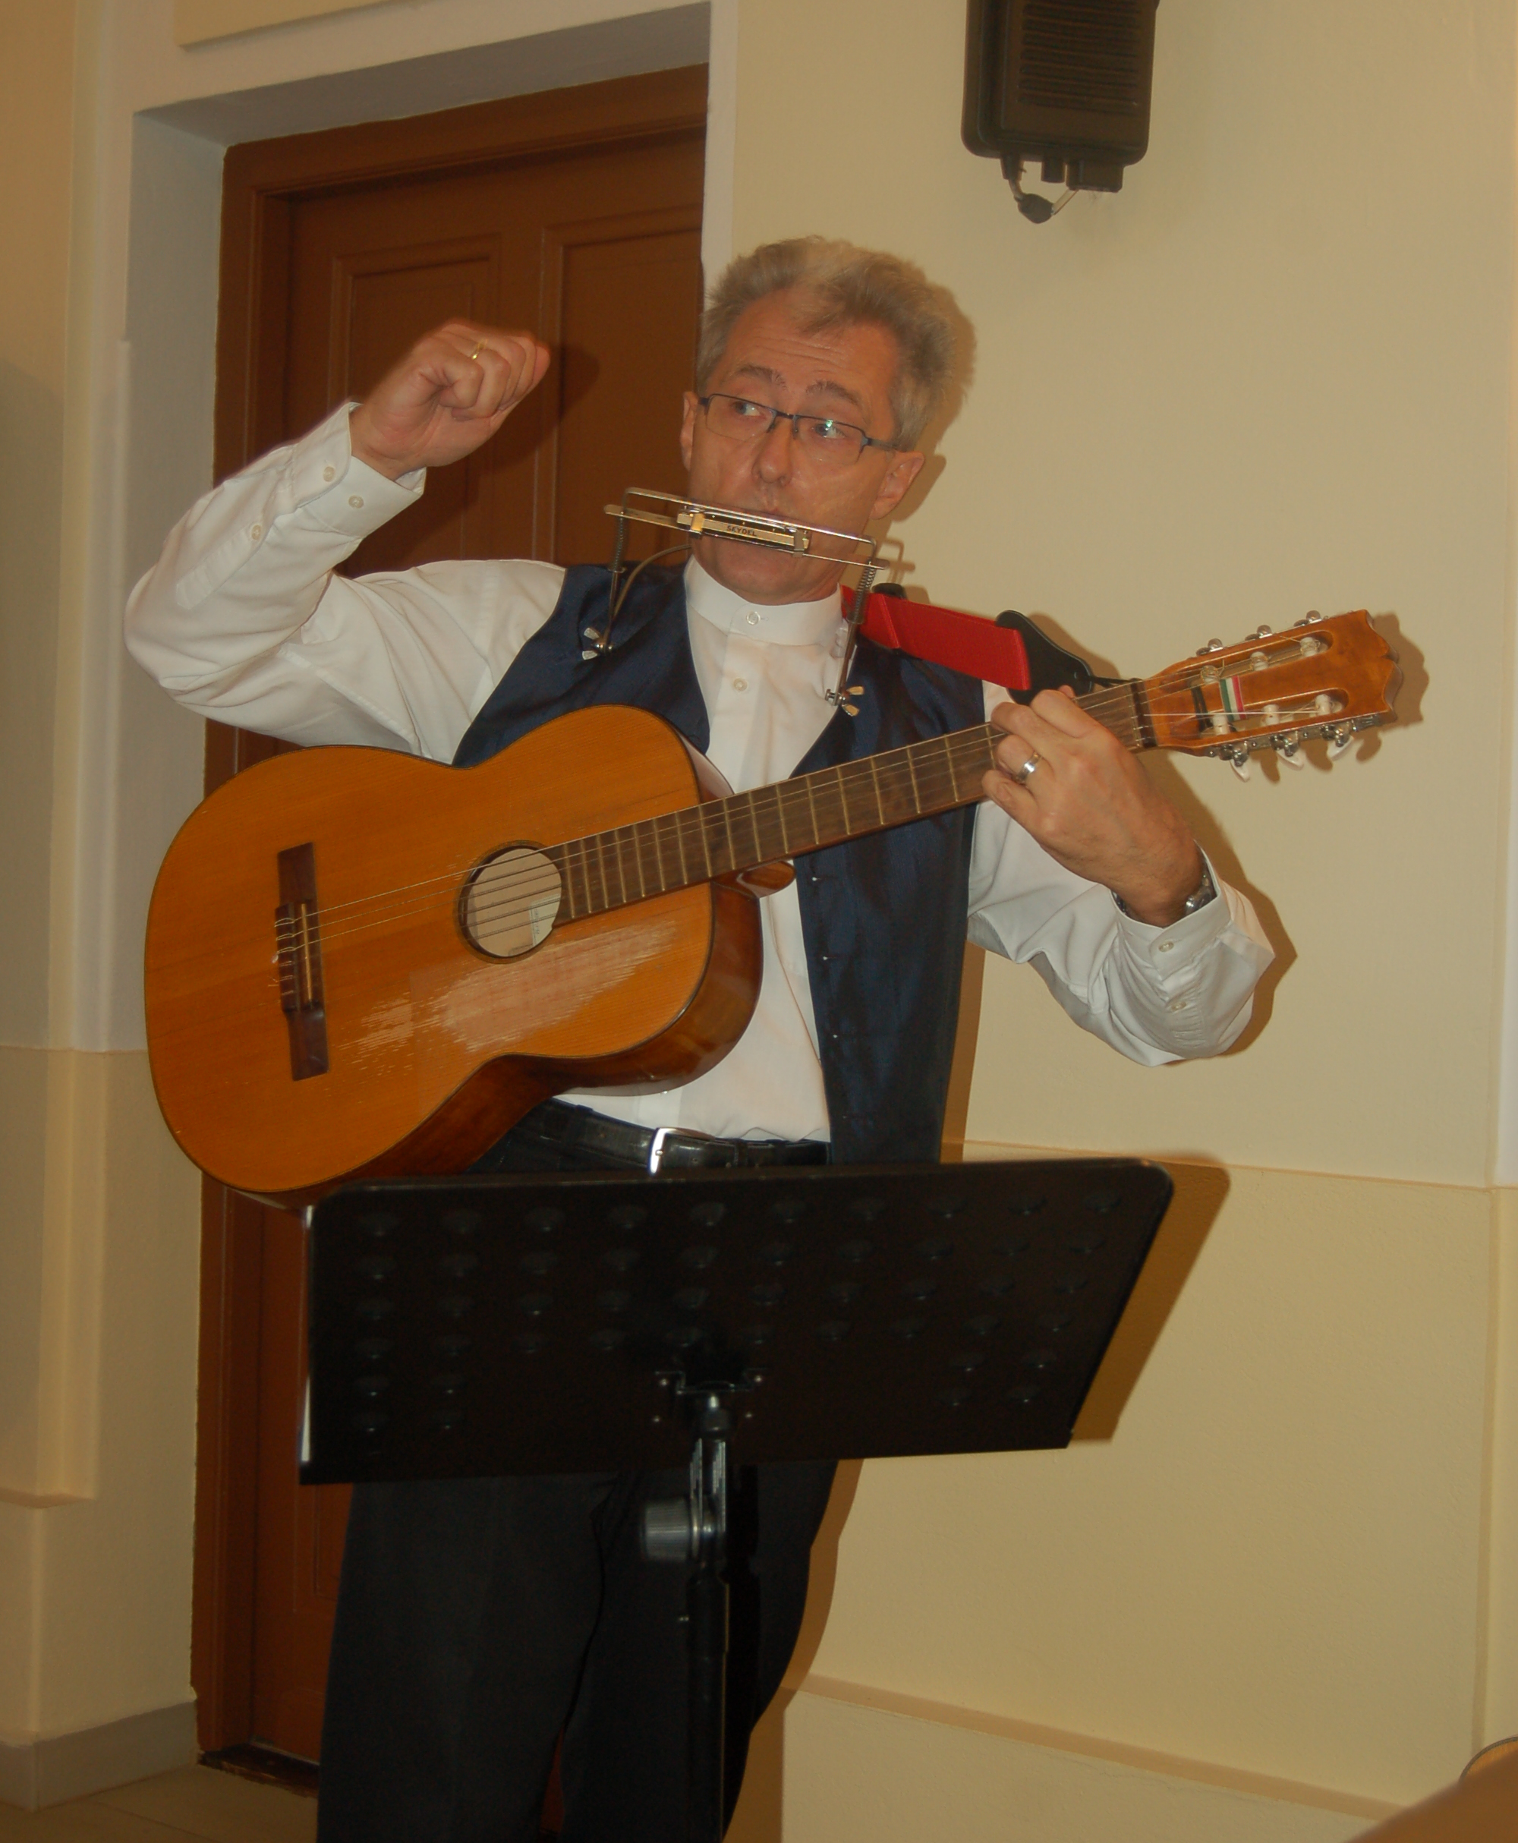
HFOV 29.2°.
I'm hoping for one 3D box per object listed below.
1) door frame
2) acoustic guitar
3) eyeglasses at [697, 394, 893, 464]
[{"bbox_3d":[-0.324,0.063,3.744,0.985,2.211,0.100,2,1,36],"label":"door frame"},{"bbox_3d":[-0.008,-0.043,2.156,0.980,0.370,0.112,-16,-28,16],"label":"acoustic guitar"},{"bbox_3d":[0.030,-0.386,2.330,0.140,0.041,0.142,15,9,7],"label":"eyeglasses"}]

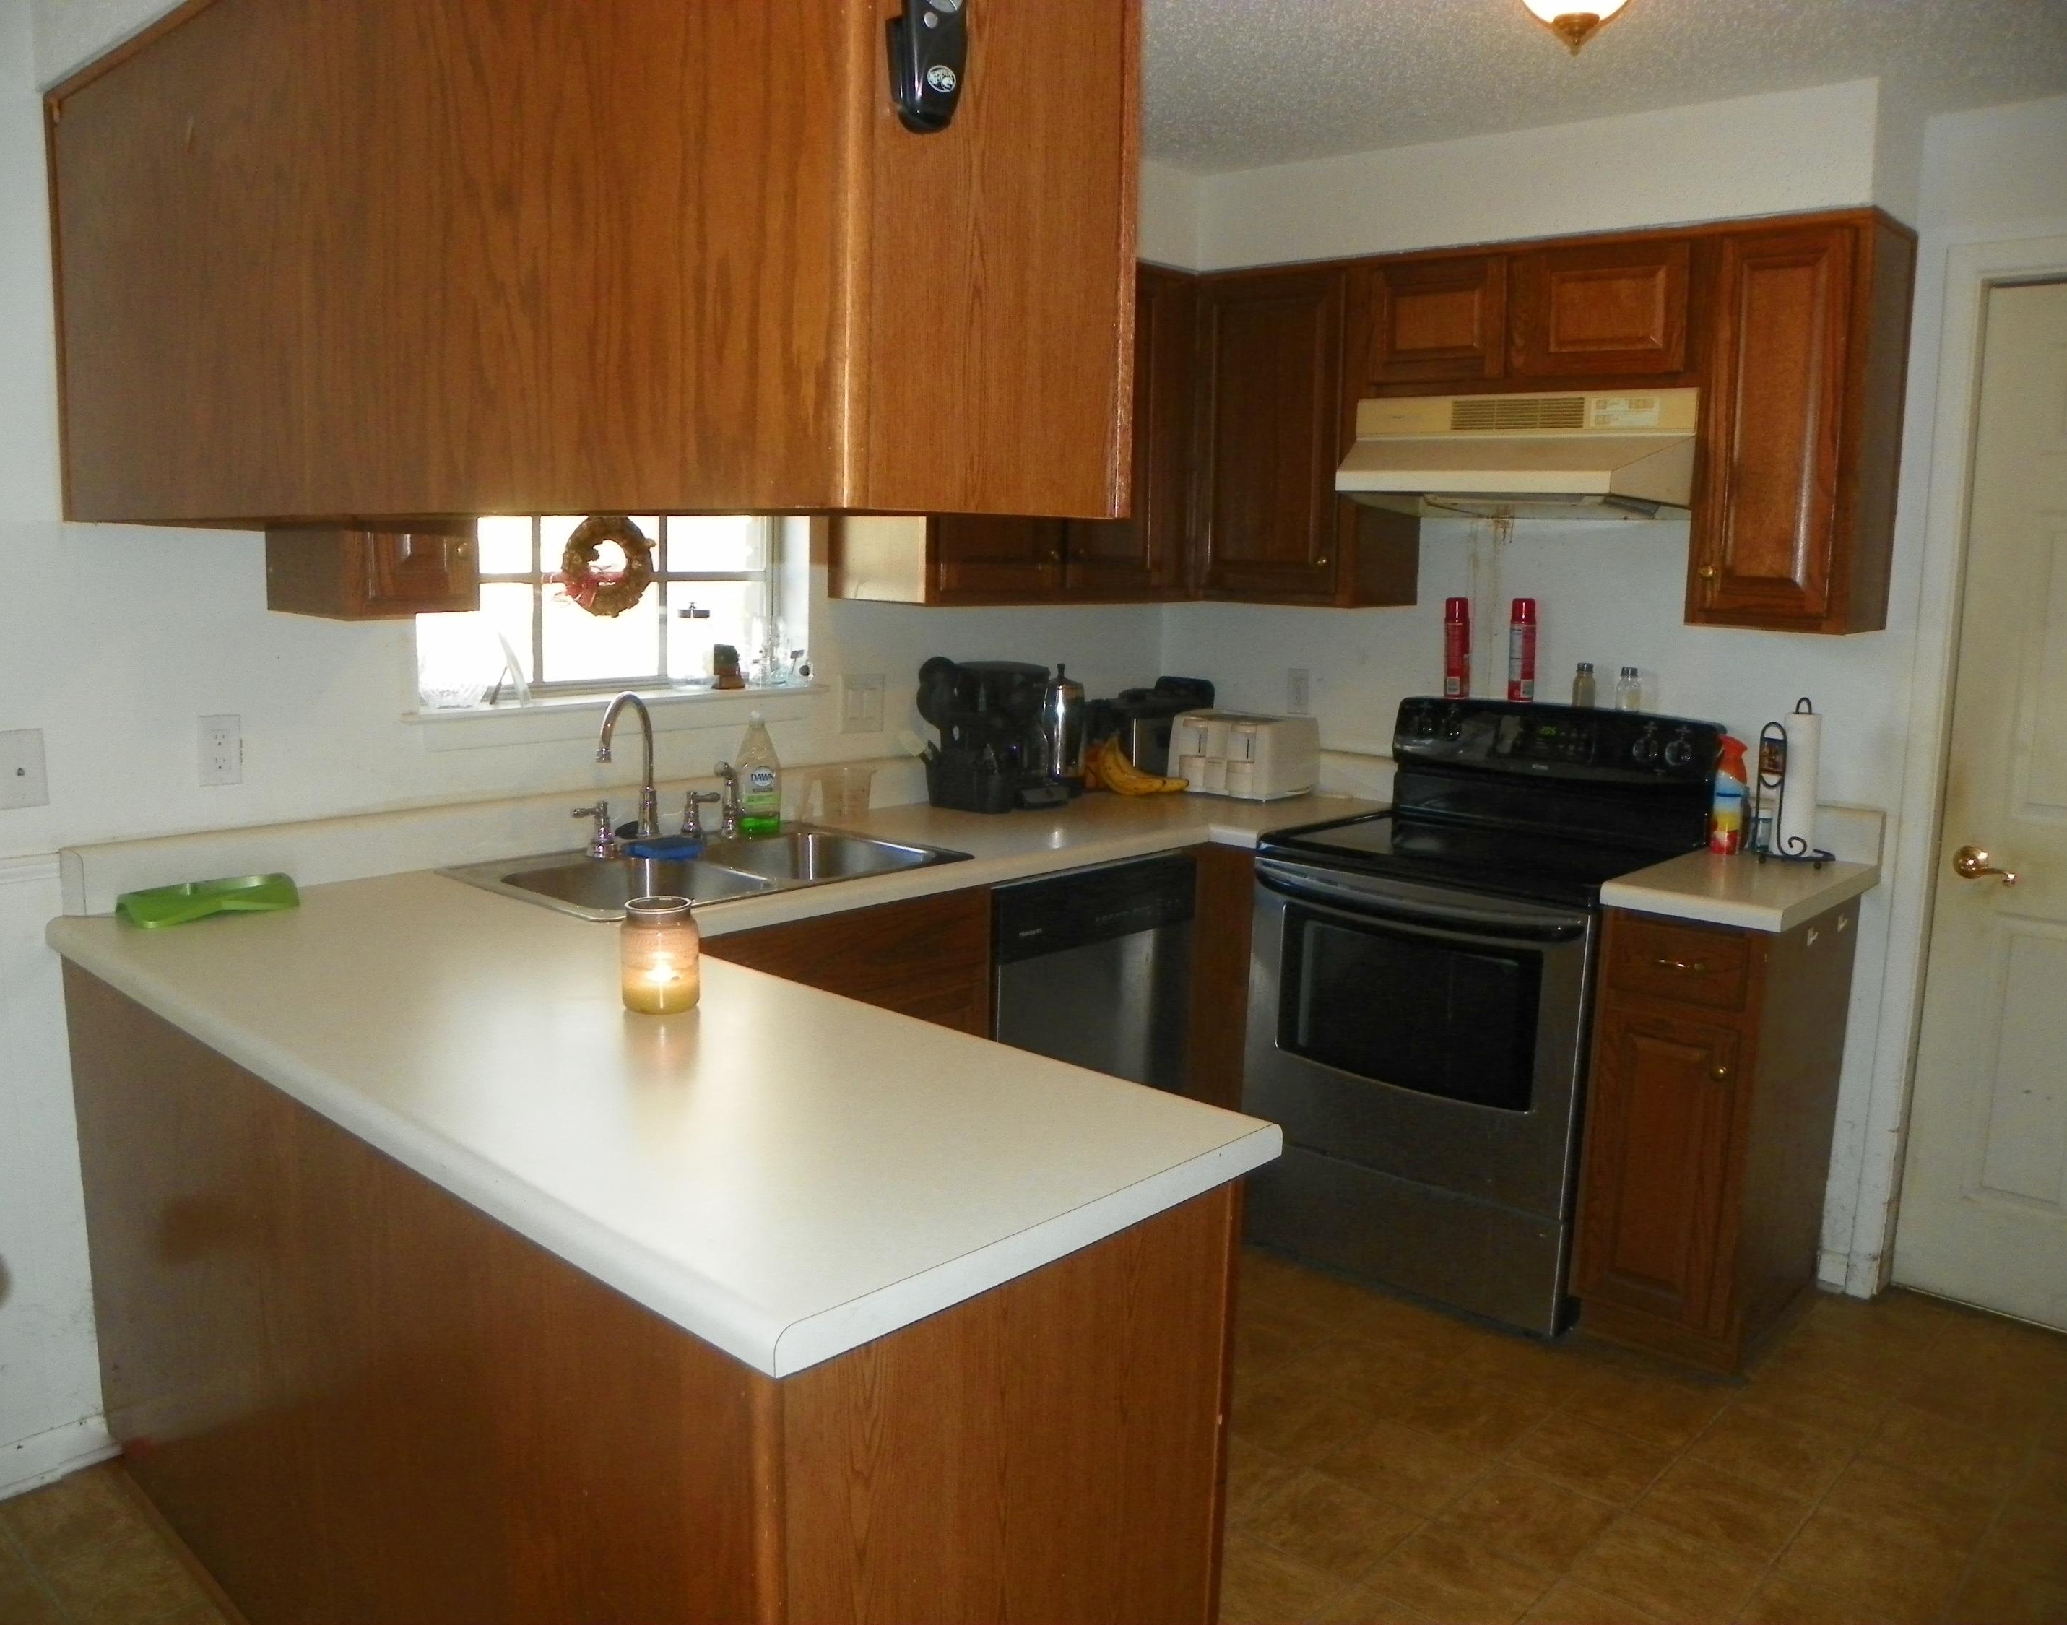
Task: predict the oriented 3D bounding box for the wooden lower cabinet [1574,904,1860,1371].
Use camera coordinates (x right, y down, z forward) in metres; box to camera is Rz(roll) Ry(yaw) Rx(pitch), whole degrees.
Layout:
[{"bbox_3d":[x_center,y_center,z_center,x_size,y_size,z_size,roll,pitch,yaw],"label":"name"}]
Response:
[{"bbox_3d":[1.353,0.571,3.193,0.310,0.859,0.595,9,12,42],"label":"wooden lower cabinet"}]

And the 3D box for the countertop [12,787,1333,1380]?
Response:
[{"bbox_3d":[0.072,0.158,2.841,1.860,0.042,2.760,9,12,42],"label":"countertop"}]

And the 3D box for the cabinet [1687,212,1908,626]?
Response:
[{"bbox_3d":[1.453,-0.722,3.086,0.307,0.772,0.312,9,12,42],"label":"cabinet"}]

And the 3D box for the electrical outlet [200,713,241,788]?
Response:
[{"bbox_3d":[-1.318,-0.100,2.642,0.008,0.118,0.071,9,12,42],"label":"electrical outlet"}]

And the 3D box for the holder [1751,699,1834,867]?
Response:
[{"bbox_3d":[1.510,-0.059,3.228,0.146,0.331,0.141,9,12,42],"label":"holder"}]

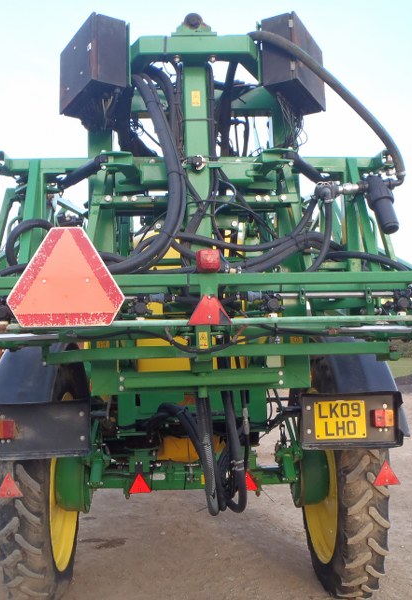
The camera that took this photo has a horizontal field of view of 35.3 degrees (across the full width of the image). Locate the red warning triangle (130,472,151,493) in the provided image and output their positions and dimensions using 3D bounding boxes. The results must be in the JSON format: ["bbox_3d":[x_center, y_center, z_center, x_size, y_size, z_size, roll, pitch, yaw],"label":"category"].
[{"bbox_3d":[-0.436,1.216,4.280,0.147,0.137,0.012,-1,-4,-3],"label":"red warning triangle"}]

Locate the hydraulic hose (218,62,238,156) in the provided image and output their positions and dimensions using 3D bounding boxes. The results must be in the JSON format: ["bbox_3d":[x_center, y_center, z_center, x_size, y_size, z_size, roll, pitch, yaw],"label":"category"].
[{"bbox_3d":[0.099,-0.839,2.850,0.085,0.410,0.100,-1,-4,-3],"label":"hydraulic hose"}]

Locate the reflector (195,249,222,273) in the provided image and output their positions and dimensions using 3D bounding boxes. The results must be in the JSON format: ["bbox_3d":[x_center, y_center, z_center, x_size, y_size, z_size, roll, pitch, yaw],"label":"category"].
[{"bbox_3d":[0.009,-0.140,2.320,0.085,0.080,0.055,0,-4,-6],"label":"reflector"}]

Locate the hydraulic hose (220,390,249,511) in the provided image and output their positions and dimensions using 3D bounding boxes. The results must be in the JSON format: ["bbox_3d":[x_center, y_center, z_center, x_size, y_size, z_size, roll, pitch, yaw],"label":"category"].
[{"bbox_3d":[0.131,0.693,2.980,0.115,0.535,0.200,-1,-4,-3],"label":"hydraulic hose"}]

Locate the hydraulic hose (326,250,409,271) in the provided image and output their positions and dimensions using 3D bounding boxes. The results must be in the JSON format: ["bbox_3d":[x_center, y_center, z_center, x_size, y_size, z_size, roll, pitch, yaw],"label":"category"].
[{"bbox_3d":[0.640,-0.158,2.580,0.335,0.080,0.130,-1,-4,-3],"label":"hydraulic hose"}]

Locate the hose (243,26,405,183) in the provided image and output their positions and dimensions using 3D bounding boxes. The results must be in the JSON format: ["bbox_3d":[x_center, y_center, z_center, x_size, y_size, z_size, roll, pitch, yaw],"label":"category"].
[{"bbox_3d":[0.484,-0.773,2.600,0.590,0.590,0.200,-1,-4,-3],"label":"hose"}]

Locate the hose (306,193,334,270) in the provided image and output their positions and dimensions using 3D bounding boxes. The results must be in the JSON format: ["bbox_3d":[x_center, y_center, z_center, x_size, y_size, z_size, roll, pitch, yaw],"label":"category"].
[{"bbox_3d":[0.435,-0.257,2.460,0.100,0.300,0.090,-1,-4,-3],"label":"hose"}]

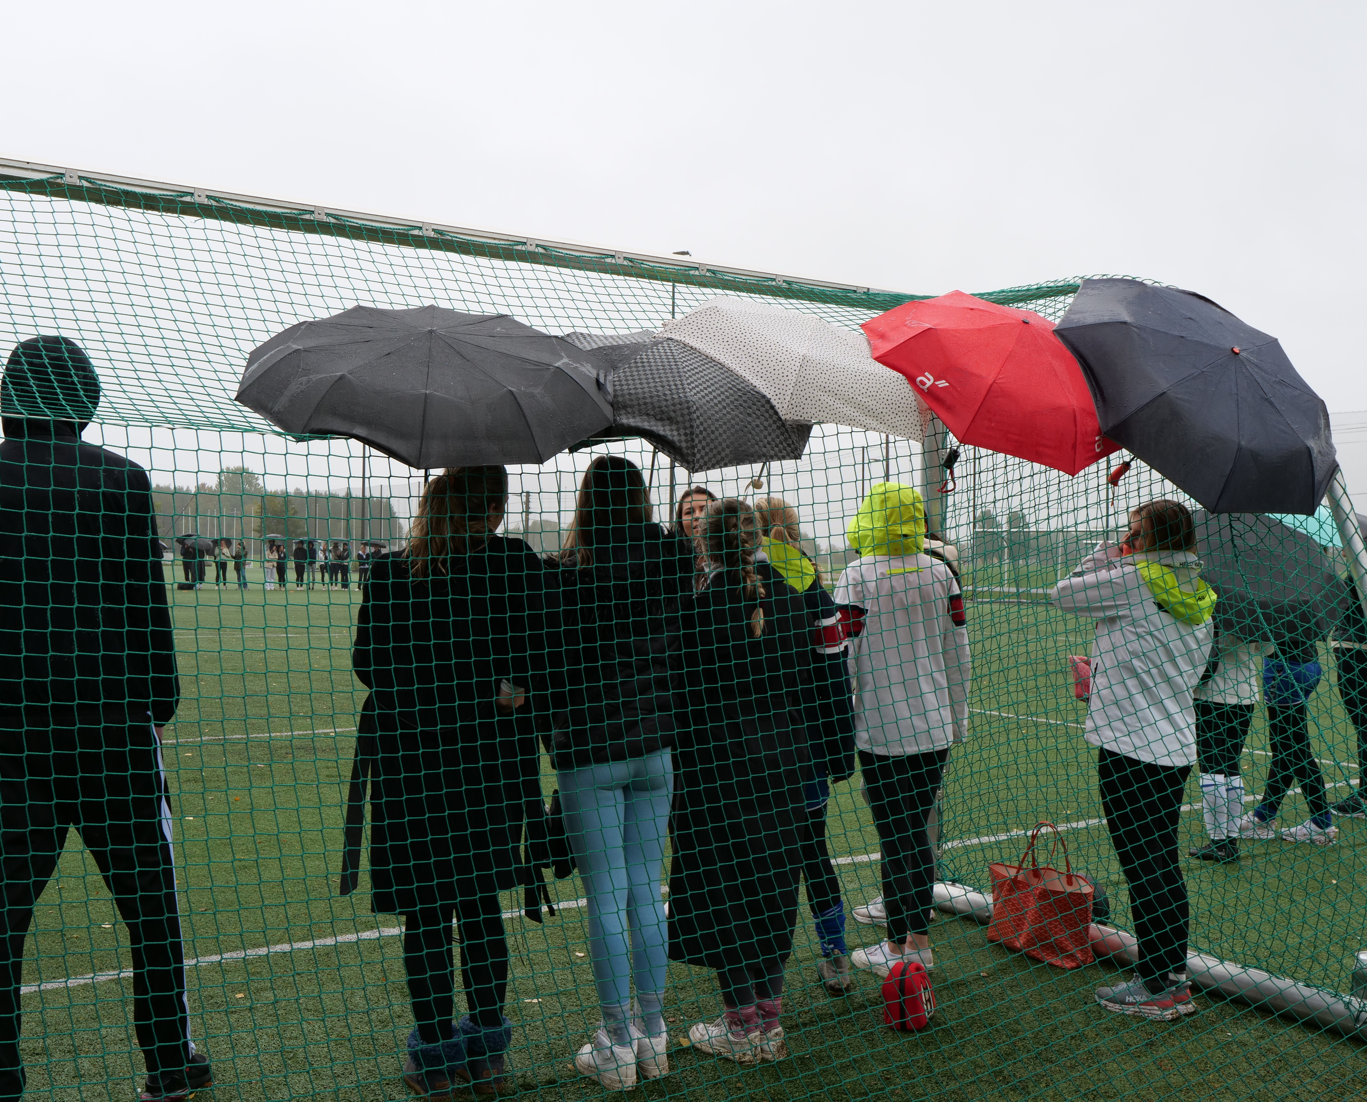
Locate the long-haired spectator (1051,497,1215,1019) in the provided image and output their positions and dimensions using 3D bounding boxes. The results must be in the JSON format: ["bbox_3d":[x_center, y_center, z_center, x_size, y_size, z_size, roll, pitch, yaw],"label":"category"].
[{"bbox_3d":[1.489,0.669,4.436,0.480,1.660,0.460,1,0,35],"label":"long-haired spectator"}]

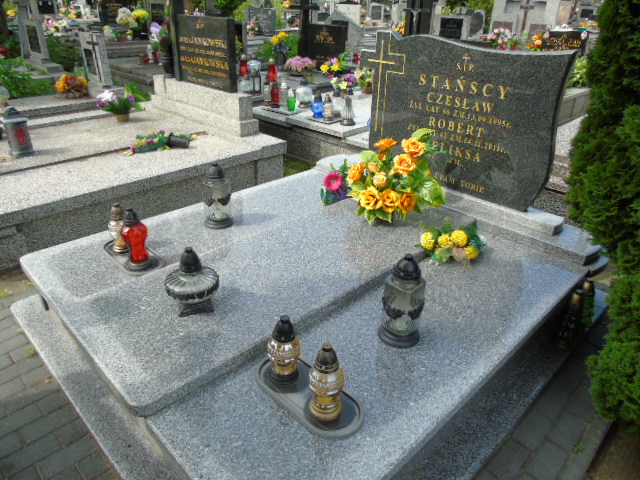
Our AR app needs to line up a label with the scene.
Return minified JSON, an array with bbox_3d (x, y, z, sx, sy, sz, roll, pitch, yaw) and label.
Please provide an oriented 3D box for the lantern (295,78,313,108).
[{"bbox_3d":[-0.170,-1.588,4.984,0.189,0.294,0.189,1,28,-1],"label":"lantern"}]

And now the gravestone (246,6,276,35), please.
[{"bbox_3d":[-1.381,-5.295,11.200,0.120,0.560,1.030,-24,36,-38],"label":"gravestone"}]

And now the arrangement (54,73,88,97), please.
[{"bbox_3d":[-2.876,-1.782,5.350,0.360,0.280,0.340,26,36,38],"label":"arrangement"}]

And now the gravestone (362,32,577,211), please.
[{"bbox_3d":[0.751,-0.752,2.771,0.080,0.870,1.325,-24,36,-38],"label":"gravestone"}]

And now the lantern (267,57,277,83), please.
[{"bbox_3d":[-0.582,-2.044,5.609,0.127,0.305,0.127,1,28,-1],"label":"lantern"}]

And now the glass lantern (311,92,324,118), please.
[{"bbox_3d":[-0.017,-1.378,4.696,0.130,0.255,0.130,1,28,-1],"label":"glass lantern"}]

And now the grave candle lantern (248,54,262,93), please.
[{"bbox_3d":[-0.781,-1.996,5.511,0.165,0.425,0.165,-24,37,-39],"label":"grave candle lantern"}]

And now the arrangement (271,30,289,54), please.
[{"bbox_3d":[-0.587,-2.975,6.981,0.260,0.350,0.270,-24,37,-39],"label":"arrangement"}]

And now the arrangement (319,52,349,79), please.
[{"bbox_3d":[0.182,-2.261,6.006,0.360,0.300,0.320,26,36,38],"label":"arrangement"}]

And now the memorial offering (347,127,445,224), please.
[{"bbox_3d":[0.409,-0.346,2.568,0.400,0.430,0.460,-24,36,-38],"label":"memorial offering"}]

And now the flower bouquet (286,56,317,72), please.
[{"bbox_3d":[-0.289,-2.590,6.861,0.420,0.240,0.460,-24,37,-39],"label":"flower bouquet"}]

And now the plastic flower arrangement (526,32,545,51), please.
[{"bbox_3d":[3.349,-3.070,7.184,0.260,0.320,0.280,-24,37,-39],"label":"plastic flower arrangement"}]

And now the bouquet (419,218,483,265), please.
[{"bbox_3d":[0.678,-0.003,2.319,0.240,0.170,0.290,-24,36,-38],"label":"bouquet"}]

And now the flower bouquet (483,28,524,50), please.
[{"bbox_3d":[2.858,-3.123,7.200,0.400,0.330,0.520,-24,36,-38],"label":"flower bouquet"}]

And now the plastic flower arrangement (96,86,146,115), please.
[{"bbox_3d":[-1.888,-1.308,4.366,0.360,0.330,0.440,-24,37,-39],"label":"plastic flower arrangement"}]

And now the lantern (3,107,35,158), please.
[{"bbox_3d":[-2.230,-0.795,3.402,0.150,0.350,0.150,-24,36,-38],"label":"lantern"}]

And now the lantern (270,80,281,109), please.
[{"bbox_3d":[-0.471,-1.551,4.925,0.101,0.269,0.101,26,36,38],"label":"lantern"}]

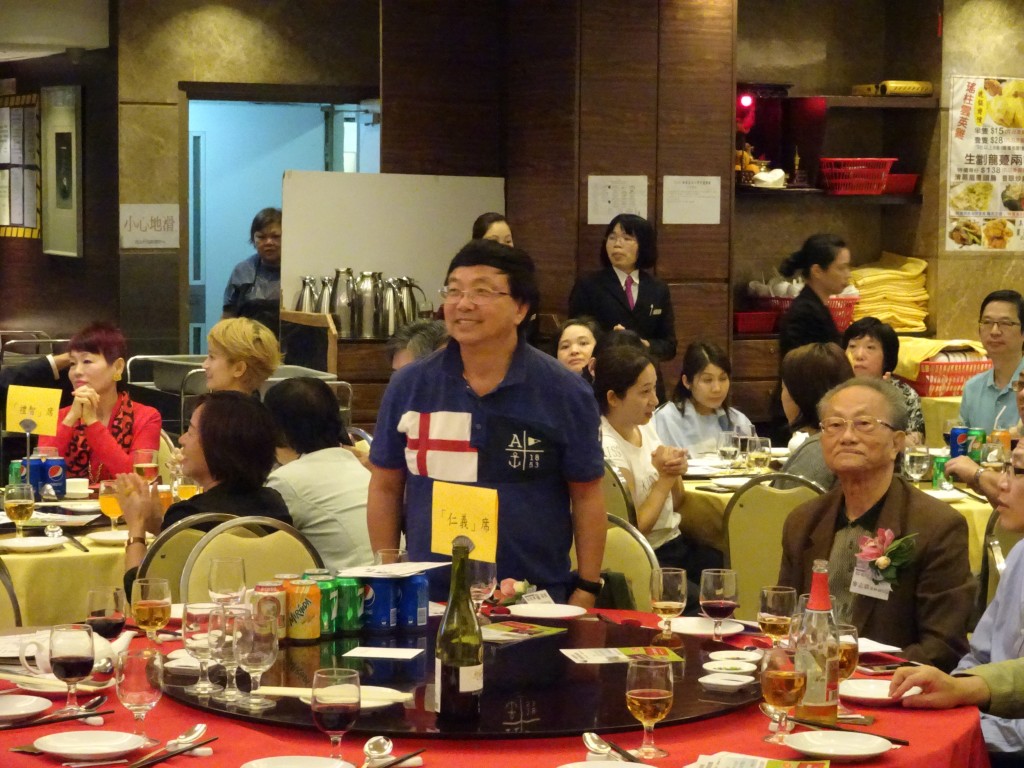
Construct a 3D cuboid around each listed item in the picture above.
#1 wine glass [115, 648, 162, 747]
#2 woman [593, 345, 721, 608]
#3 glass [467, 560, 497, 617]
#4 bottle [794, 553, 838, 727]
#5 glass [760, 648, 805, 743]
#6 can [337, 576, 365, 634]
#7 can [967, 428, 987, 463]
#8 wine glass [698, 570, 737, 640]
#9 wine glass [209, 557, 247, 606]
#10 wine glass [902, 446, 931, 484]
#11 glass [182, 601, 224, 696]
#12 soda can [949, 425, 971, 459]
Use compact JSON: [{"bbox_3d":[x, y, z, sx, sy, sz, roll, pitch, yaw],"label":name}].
[{"bbox_3d":[-0.639,0.540,4.317,0.079,0.156,0.079,1,4,0],"label":"wine glass"},{"bbox_3d":[0.455,0.512,7.300,0.650,1.230,0.450,3,5,29],"label":"woman"},{"bbox_3d":[-0.071,0.442,5.329,0.076,0.151,0.076,0,4,0],"label":"glass"},{"bbox_3d":[0.535,0.448,4.402,0.075,0.285,0.075,0,4,0],"label":"bottle"},{"bbox_3d":[0.473,0.543,4.372,0.080,0.155,0.080,0,5,0],"label":"glass"},{"bbox_3d":[-0.319,0.436,5.026,0.066,0.117,0.066,0,4,0],"label":"can"},{"bbox_3d":[1.566,0.208,8.474,0.066,0.115,0.066,2,4,18],"label":"can"},{"bbox_3d":[0.421,0.458,5.113,0.076,0.151,0.076,0,4,0],"label":"wine glass"},{"bbox_3d":[-0.615,0.457,5.442,0.079,0.156,0.079,1,4,0],"label":"wine glass"},{"bbox_3d":[1.246,0.275,7.755,0.077,0.150,0.077,0,4,0],"label":"wine glass"},{"bbox_3d":[-0.544,0.467,4.441,0.075,0.151,0.075,0,4,0],"label":"glass"},{"bbox_3d":[1.570,0.210,8.800,0.066,0.115,0.066,1,4,0],"label":"soda can"}]

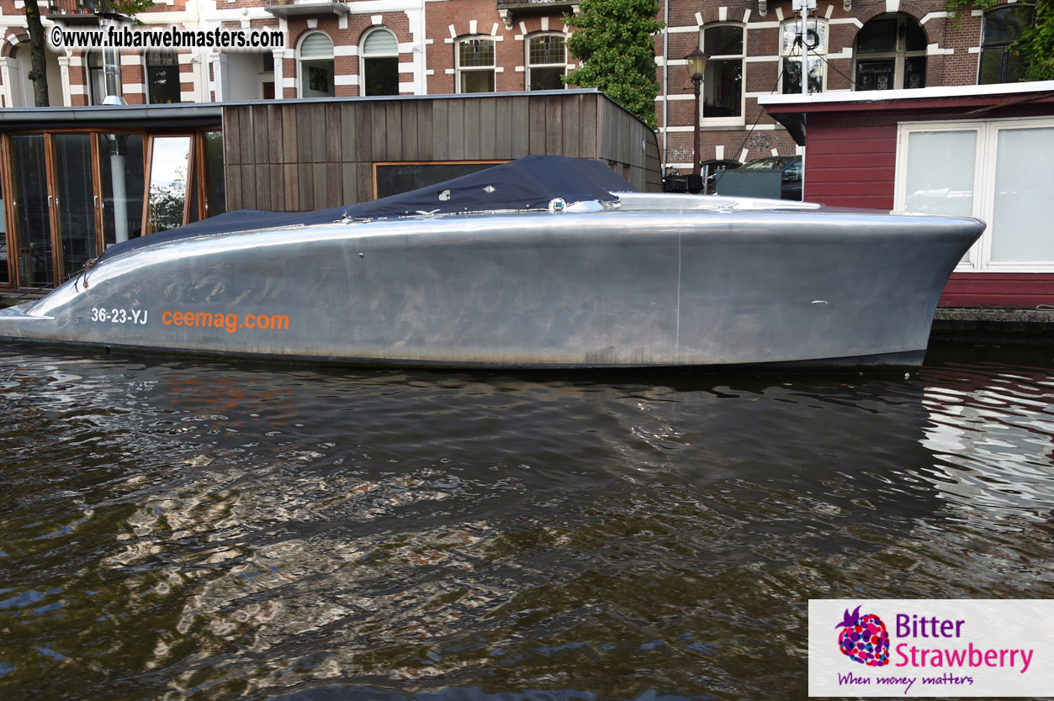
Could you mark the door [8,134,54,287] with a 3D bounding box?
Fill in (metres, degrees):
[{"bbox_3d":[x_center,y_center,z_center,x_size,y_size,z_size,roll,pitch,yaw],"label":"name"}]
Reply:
[{"bbox_3d":[-6.842,-1.923,14.212,0.724,2.130,0.060,2,9,15],"label":"door"}]

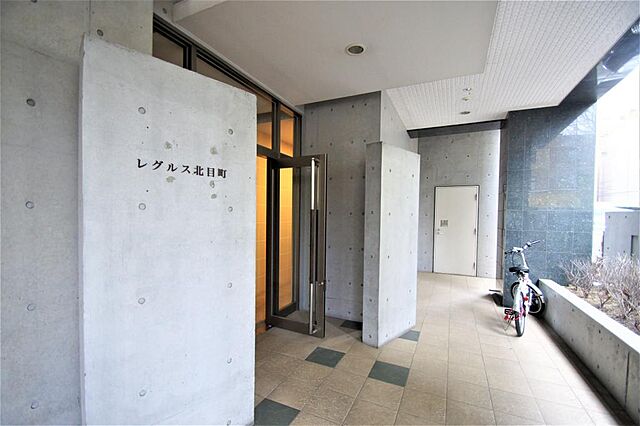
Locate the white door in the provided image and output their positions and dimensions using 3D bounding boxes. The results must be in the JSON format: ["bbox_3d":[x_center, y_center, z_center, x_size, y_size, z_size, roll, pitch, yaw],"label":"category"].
[{"bbox_3d":[3.107,0.399,6.100,0.890,2.030,0.070,1,1,26],"label":"white door"}]

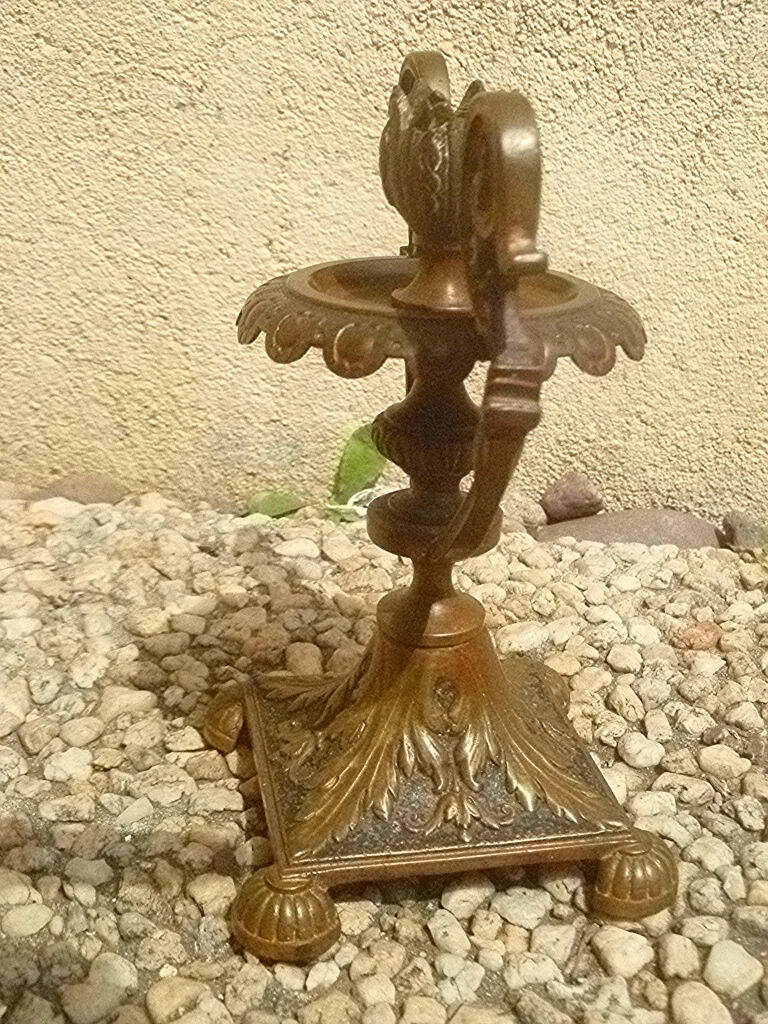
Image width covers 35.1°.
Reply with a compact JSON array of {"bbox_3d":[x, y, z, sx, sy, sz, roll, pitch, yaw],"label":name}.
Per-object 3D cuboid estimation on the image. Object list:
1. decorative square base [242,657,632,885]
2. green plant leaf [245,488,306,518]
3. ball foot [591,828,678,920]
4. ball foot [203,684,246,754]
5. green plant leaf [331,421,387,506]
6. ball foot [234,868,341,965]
[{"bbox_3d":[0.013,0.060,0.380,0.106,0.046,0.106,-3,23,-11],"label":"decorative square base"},{"bbox_3d":[-0.058,-0.004,0.639,0.030,0.014,0.014,5,23,9],"label":"green plant leaf"},{"bbox_3d":[0.073,0.106,0.354,0.025,0.023,0.025,-3,23,-11],"label":"ball foot"},{"bbox_3d":[-0.048,0.073,0.429,0.028,0.023,0.028,-3,23,-11],"label":"ball foot"},{"bbox_3d":[-0.012,-0.025,0.635,0.030,0.043,0.013,5,23,9],"label":"green plant leaf"},{"bbox_3d":[-0.027,0.111,0.337,0.030,0.023,0.030,-3,23,-11],"label":"ball foot"}]

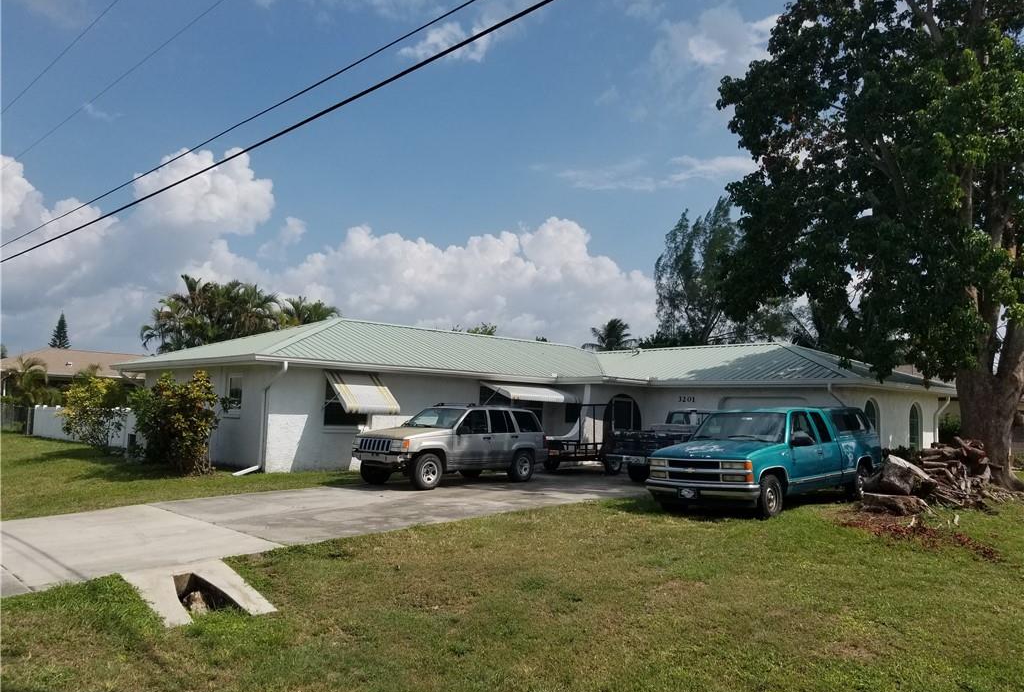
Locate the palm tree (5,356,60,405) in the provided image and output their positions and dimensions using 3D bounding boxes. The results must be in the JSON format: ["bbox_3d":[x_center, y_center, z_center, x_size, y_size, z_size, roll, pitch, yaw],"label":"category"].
[{"bbox_3d":[-22.562,2.235,35.889,2.800,3.500,2.800,6,-7,-43],"label":"palm tree"}]

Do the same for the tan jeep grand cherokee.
[{"bbox_3d":[-1.145,2.035,16.256,1.800,1.700,4.420,-3,-7,42],"label":"tan jeep grand cherokee"}]

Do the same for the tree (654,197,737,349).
[{"bbox_3d":[12.447,-1.855,49.369,7.200,15.810,7.200,6,-7,-43],"label":"tree"}]

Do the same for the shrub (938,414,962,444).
[{"bbox_3d":[15.079,3.260,26.352,1.400,1.820,1.400,6,-7,-43],"label":"shrub"}]

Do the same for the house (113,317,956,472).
[{"bbox_3d":[0.754,1.444,23.686,19.140,4.180,18.060,6,-7,-43],"label":"house"}]

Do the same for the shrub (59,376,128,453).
[{"bbox_3d":[-13.077,2.077,23.880,2.200,2.260,2.200,6,-7,-43],"label":"shrub"}]

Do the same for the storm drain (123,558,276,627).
[{"bbox_3d":[-2.835,2.251,7.031,1.340,0.350,1.010,-3,-7,44],"label":"storm drain"}]

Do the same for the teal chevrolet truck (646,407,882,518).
[{"bbox_3d":[4.791,2.029,14.020,5.500,1.800,2.000,6,-7,-44],"label":"teal chevrolet truck"}]

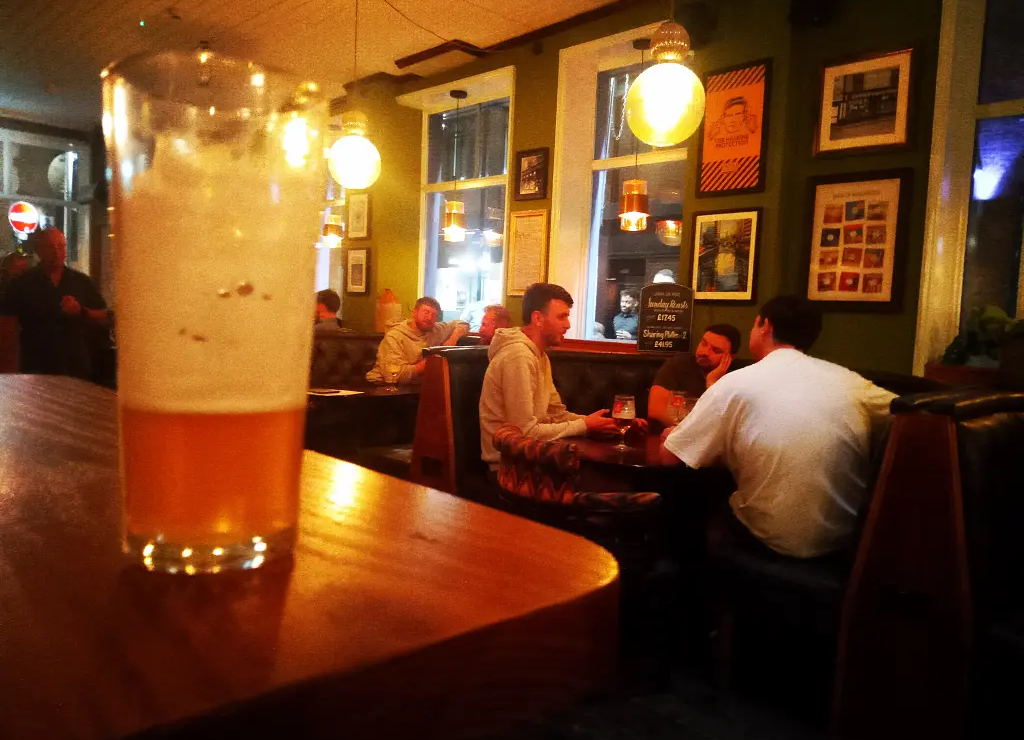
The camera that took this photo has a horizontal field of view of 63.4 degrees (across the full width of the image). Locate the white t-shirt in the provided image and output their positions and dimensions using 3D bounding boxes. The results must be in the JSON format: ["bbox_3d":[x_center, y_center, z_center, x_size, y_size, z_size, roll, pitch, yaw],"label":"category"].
[{"bbox_3d":[0.882,0.262,2.720,0.640,0.670,0.440,1,5,-15],"label":"white t-shirt"}]

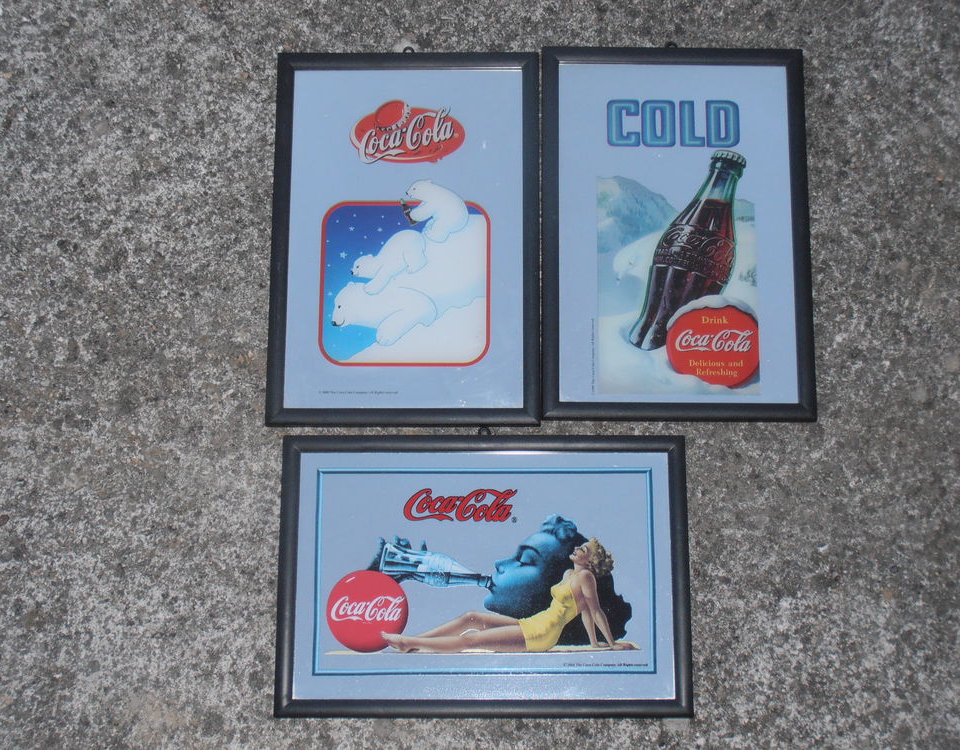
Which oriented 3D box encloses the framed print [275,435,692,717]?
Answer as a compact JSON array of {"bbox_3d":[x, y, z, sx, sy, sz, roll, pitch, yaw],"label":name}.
[{"bbox_3d":[0.003,0.155,1.285,0.320,0.015,0.220,0,77,0],"label":"framed print"}]

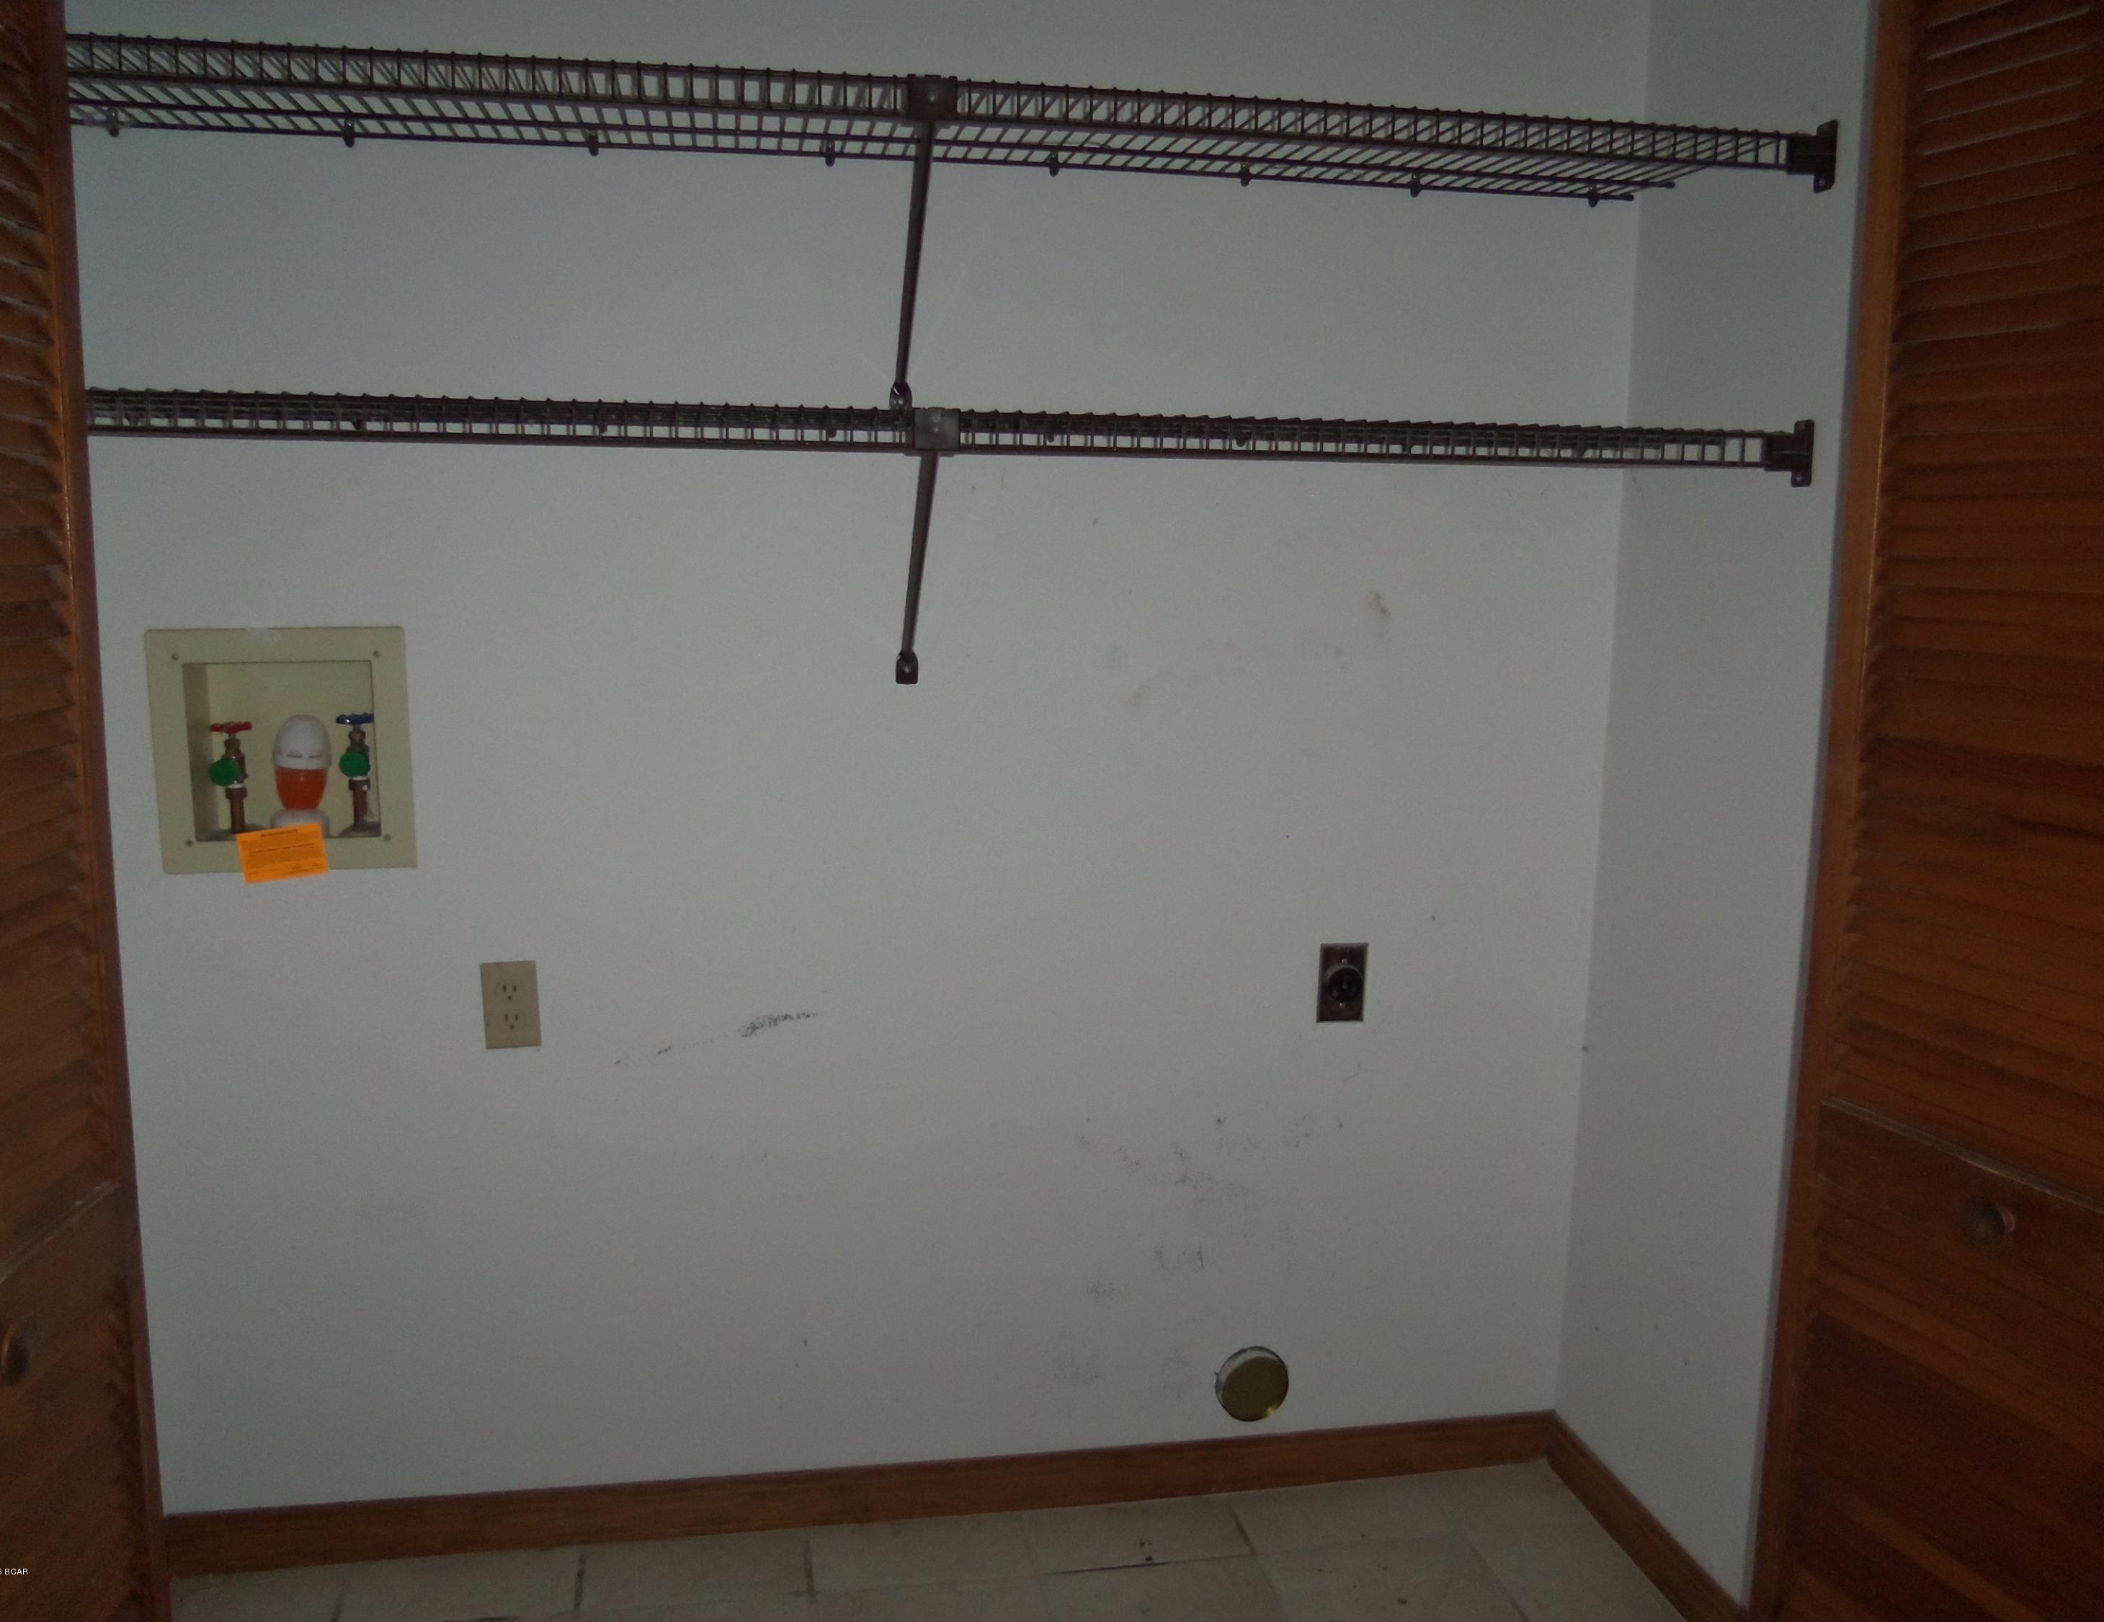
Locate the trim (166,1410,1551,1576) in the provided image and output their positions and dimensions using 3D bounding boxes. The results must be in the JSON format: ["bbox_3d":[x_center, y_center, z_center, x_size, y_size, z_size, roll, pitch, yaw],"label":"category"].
[{"bbox_3d":[-0.210,0.964,2.492,1.983,0.078,0.012,-1,9,-10],"label":"trim"}]

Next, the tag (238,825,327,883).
[{"bbox_3d":[-0.967,0.054,2.202,0.099,0.064,0.003,-7,10,-9],"label":"tag"}]

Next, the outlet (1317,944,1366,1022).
[{"bbox_3d":[0.413,0.245,2.484,0.070,0.114,0.012,-1,9,-10],"label":"outlet"}]

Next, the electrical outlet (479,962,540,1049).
[{"bbox_3d":[-0.707,0.255,2.289,0.070,0.114,0.008,-1,9,-10],"label":"electrical outlet"}]

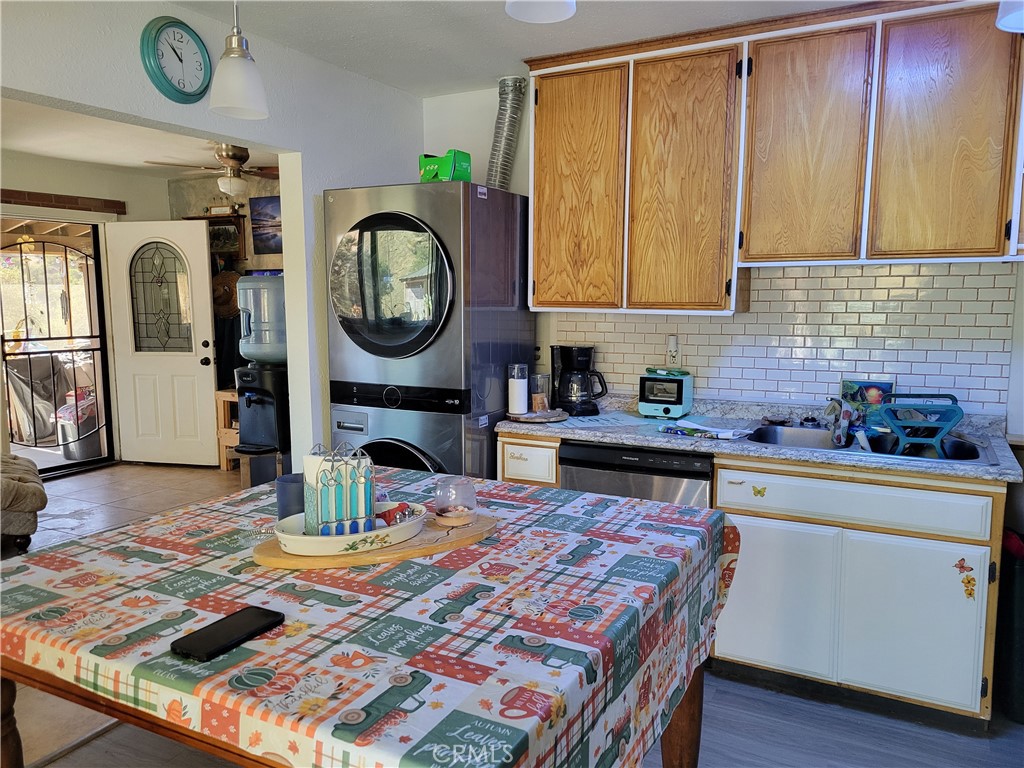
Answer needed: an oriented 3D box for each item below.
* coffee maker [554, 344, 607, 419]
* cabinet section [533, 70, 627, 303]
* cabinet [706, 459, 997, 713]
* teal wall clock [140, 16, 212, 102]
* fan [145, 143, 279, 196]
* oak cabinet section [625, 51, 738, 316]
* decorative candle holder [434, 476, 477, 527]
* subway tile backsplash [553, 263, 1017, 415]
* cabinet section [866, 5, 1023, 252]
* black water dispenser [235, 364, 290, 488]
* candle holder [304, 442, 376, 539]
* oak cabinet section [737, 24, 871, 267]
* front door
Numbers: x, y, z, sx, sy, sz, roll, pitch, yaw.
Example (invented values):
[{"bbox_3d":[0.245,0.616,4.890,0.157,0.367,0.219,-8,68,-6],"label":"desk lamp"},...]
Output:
[{"bbox_3d":[0.303,-0.021,3.554,0.175,0.305,0.225,-4,7,-28],"label":"coffee maker"},{"bbox_3d":[0.347,-0.831,3.391,0.444,0.993,0.310,3,8,28],"label":"cabinet section"},{"bbox_3d":[1.283,0.643,2.886,0.886,0.796,0.600,3,7,29],"label":"cabinet"},{"bbox_3d":[-1.142,-1.116,2.659,0.045,0.280,0.280,3,7,29],"label":"teal wall clock"},{"bbox_3d":[-1.897,-1.460,5.200,1.280,0.380,1.280,-4,8,-30],"label":"fan"},{"bbox_3d":[0.744,-0.808,3.179,0.454,0.993,0.310,3,8,28],"label":"oak cabinet section"},{"bbox_3d":[-0.129,0.270,1.764,0.092,0.099,0.092,0,7,0],"label":"decorative candle holder"},{"bbox_3d":[1.024,-0.208,3.257,1.843,0.562,0.025,3,7,29],"label":"subway tile backsplash"},{"bbox_3d":[1.544,-0.857,2.749,0.453,0.823,0.310,3,8,28],"label":"cabinet section"},{"bbox_3d":[-1.282,0.384,4.256,0.310,1.000,0.320,3,7,29],"label":"black water dispenser"},{"bbox_3d":[-0.370,0.229,1.664,0.122,0.190,0.102,-4,8,-30],"label":"candle holder"},{"bbox_3d":[1.142,-0.875,2.958,0.445,0.823,0.310,3,8,28],"label":"oak cabinet section"},{"bbox_3d":[-2.924,-0.327,6.418,0.930,2.050,0.050,1,7,13],"label":"front door"}]

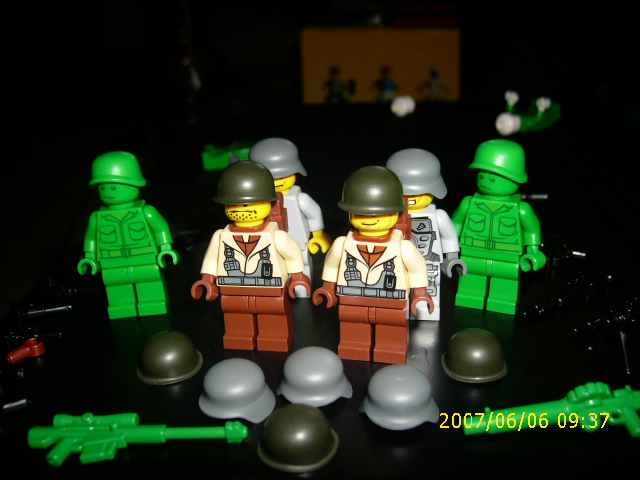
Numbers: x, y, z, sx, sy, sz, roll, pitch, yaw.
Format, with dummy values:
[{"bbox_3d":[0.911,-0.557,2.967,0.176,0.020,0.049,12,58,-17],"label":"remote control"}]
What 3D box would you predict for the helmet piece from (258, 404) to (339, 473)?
[{"bbox_3d":[-0.004,0.034,0.109,0.015,0.009,0.015,-1,23,5],"label":"helmet piece"}]

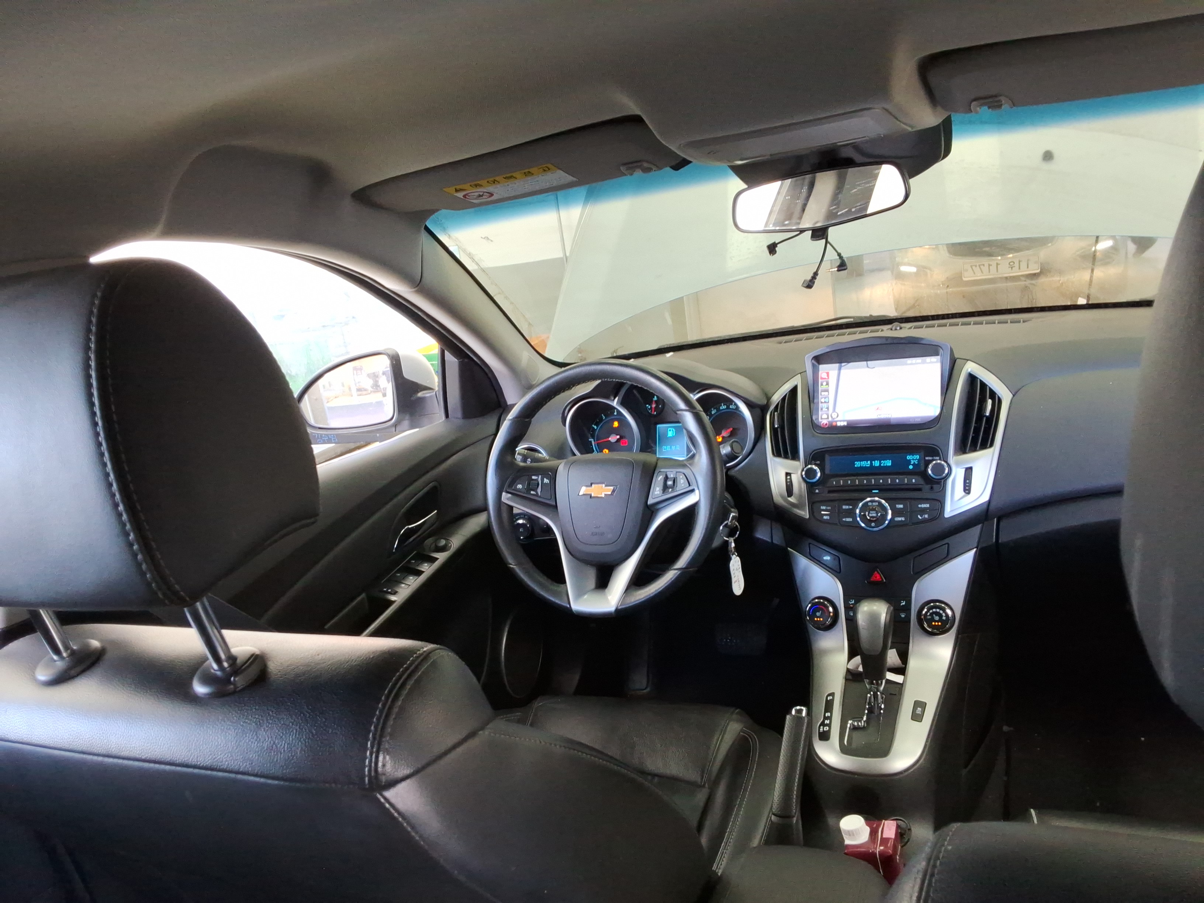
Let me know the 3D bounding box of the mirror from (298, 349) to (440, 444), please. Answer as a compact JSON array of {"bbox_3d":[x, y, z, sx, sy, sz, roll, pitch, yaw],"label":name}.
[{"bbox_3d":[-0.446,-0.106,1.835,0.220,0.160,0.150,-5,14,17],"label":"mirror"}]

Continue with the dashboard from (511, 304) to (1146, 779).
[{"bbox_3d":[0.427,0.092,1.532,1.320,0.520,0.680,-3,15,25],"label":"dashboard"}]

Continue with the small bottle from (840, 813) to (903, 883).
[{"bbox_3d":[0.331,0.495,1.185,0.057,0.130,0.062,-3,15,25],"label":"small bottle"}]

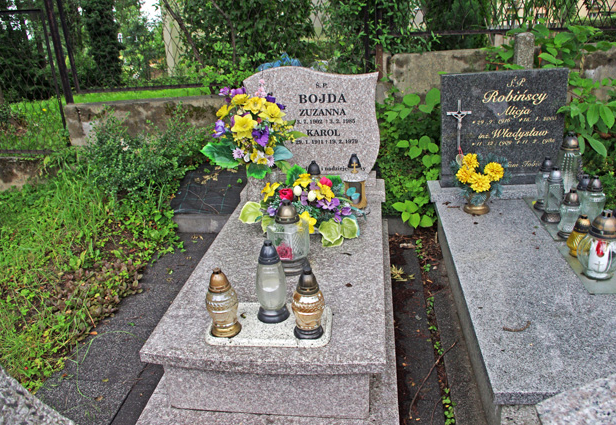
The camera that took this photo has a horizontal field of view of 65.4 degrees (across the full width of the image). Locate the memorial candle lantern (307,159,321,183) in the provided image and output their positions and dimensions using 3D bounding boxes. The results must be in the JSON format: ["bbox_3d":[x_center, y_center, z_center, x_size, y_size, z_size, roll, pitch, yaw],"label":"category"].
[{"bbox_3d":[0.029,-0.158,2.760,0.100,0.285,0.100,0,23,8],"label":"memorial candle lantern"}]

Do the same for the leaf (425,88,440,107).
[{"bbox_3d":[0.847,-0.780,3.250,0.115,0.120,0.050,-1,20,9],"label":"leaf"}]

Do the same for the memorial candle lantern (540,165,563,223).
[{"bbox_3d":[1.288,-0.095,2.500,0.096,0.290,0.096,0,21,8],"label":"memorial candle lantern"}]

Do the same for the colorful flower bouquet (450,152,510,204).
[{"bbox_3d":[0.912,-0.186,2.559,0.290,0.260,0.230,0,23,8],"label":"colorful flower bouquet"}]

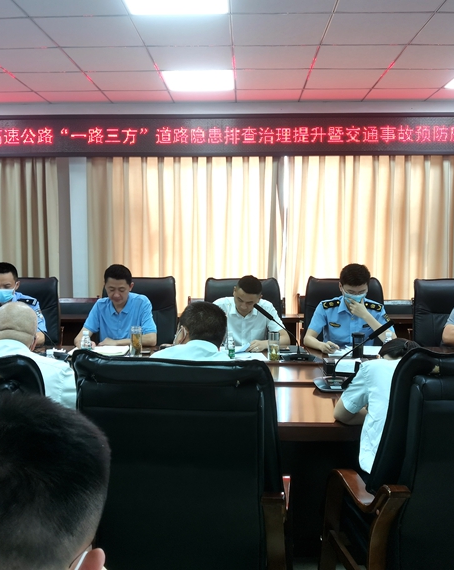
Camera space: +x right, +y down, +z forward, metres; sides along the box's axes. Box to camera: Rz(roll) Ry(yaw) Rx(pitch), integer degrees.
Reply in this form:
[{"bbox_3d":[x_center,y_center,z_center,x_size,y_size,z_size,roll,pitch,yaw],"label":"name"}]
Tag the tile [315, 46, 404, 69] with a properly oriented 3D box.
[{"bbox_3d":[0.951,-1.674,4.369,0.600,0.020,0.600,0,4,2],"label":"tile"}]

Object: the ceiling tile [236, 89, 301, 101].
[{"bbox_3d":[0.384,-1.755,5.462,0.600,0.025,0.480,0,4,2],"label":"ceiling tile"}]

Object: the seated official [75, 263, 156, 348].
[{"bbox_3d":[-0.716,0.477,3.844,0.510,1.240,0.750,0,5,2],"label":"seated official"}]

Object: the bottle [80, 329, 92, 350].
[{"bbox_3d":[-0.863,0.359,3.617,0.064,0.158,0.064,0,4,2],"label":"bottle"}]

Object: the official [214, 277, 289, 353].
[{"bbox_3d":[0.155,0.518,3.800,0.500,1.165,0.750,0,5,2],"label":"official"}]

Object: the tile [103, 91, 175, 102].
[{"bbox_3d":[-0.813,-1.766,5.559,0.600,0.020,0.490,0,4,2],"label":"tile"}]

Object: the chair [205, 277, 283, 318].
[{"bbox_3d":[0.117,0.520,4.143,0.670,1.107,0.700,0,5,2],"label":"chair"}]

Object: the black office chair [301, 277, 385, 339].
[{"bbox_3d":[0.863,0.519,4.119,0.670,1.112,0.700,0,5,2],"label":"black office chair"}]

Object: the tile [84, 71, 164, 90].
[{"bbox_3d":[-0.835,-1.729,5.018,0.600,0.020,0.600,0,5,2],"label":"tile"}]

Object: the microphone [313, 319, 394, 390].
[{"bbox_3d":[0.584,0.317,2.736,0.370,0.340,0.200,-1,4,-7],"label":"microphone"}]

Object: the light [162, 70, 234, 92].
[{"bbox_3d":[-0.232,-1.724,4.949,0.600,0.040,0.600,0,4,2],"label":"light"}]

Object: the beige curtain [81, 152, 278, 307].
[{"bbox_3d":[-0.441,-0.323,5.880,1.930,2.560,0.150,0,4,2],"label":"beige curtain"}]

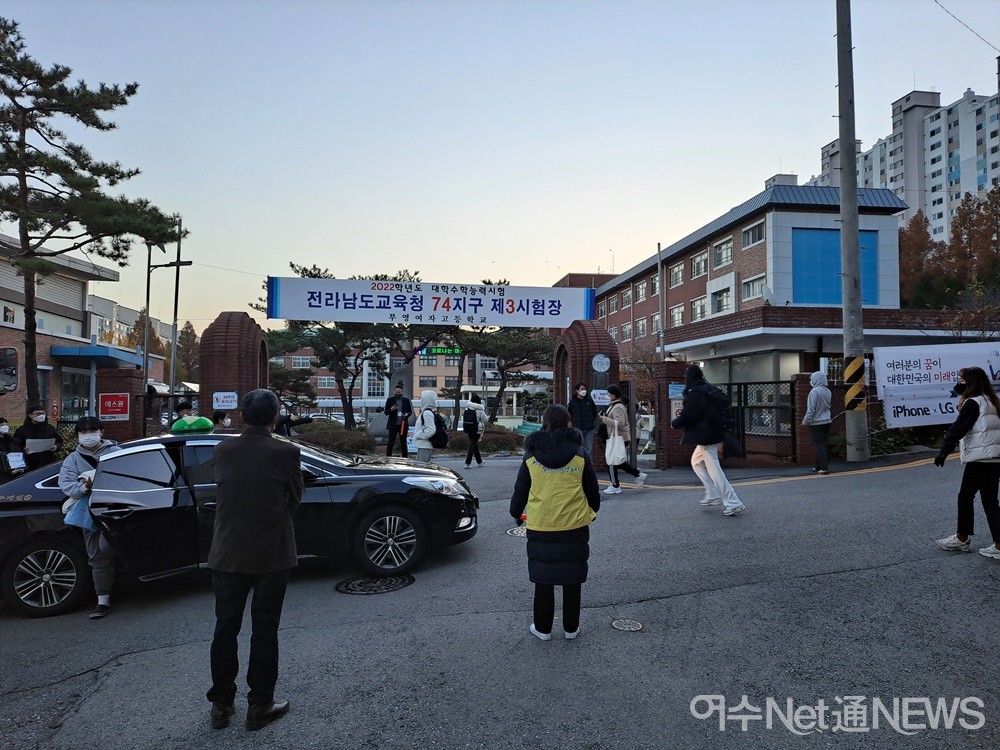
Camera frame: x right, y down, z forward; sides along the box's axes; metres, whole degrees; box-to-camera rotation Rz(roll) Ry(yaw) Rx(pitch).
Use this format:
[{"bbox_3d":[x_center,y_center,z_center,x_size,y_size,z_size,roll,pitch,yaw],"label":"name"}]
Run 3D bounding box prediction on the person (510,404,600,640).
[{"bbox_3d":[0.381,1.004,4.830,0.620,1.610,0.390,0,-2,5],"label":"person"}]

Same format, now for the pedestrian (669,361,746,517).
[{"bbox_3d":[2.374,0.736,7.916,0.740,1.690,0.500,-1,-3,30],"label":"pedestrian"}]

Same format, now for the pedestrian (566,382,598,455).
[{"bbox_3d":[1.564,1.026,13.142,0.560,1.730,0.360,1,-3,-12],"label":"pedestrian"}]

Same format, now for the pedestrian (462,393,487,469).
[{"bbox_3d":[-0.554,1.232,15.210,0.460,1.630,0.440,-2,-3,37],"label":"pedestrian"}]

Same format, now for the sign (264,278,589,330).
[{"bbox_3d":[-1.428,-1.572,15.300,7.200,0.900,0.050,1,-2,-6],"label":"sign"}]

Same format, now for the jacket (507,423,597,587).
[{"bbox_3d":[0.380,0.892,4.830,0.620,1.080,0.420,0,-2,2],"label":"jacket"}]

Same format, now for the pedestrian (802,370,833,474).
[{"bbox_3d":[5.175,0.779,11.276,0.500,1.690,0.420,1,-2,-41],"label":"pedestrian"}]

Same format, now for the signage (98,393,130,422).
[{"bbox_3d":[-6.394,0.539,11.500,0.460,0.450,0.030,1,-3,-14],"label":"signage"}]

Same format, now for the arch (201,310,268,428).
[{"bbox_3d":[-4.844,0.419,12.606,1.000,3.120,1.400,0,-2,-12],"label":"arch"}]

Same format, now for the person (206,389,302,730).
[{"bbox_3d":[-1.260,0.946,3.607,0.490,1.730,0.350,0,-3,18],"label":"person"}]

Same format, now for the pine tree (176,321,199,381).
[{"bbox_3d":[-20.668,-0.317,45.907,2.100,6.600,2.100,0,-2,0],"label":"pine tree"}]

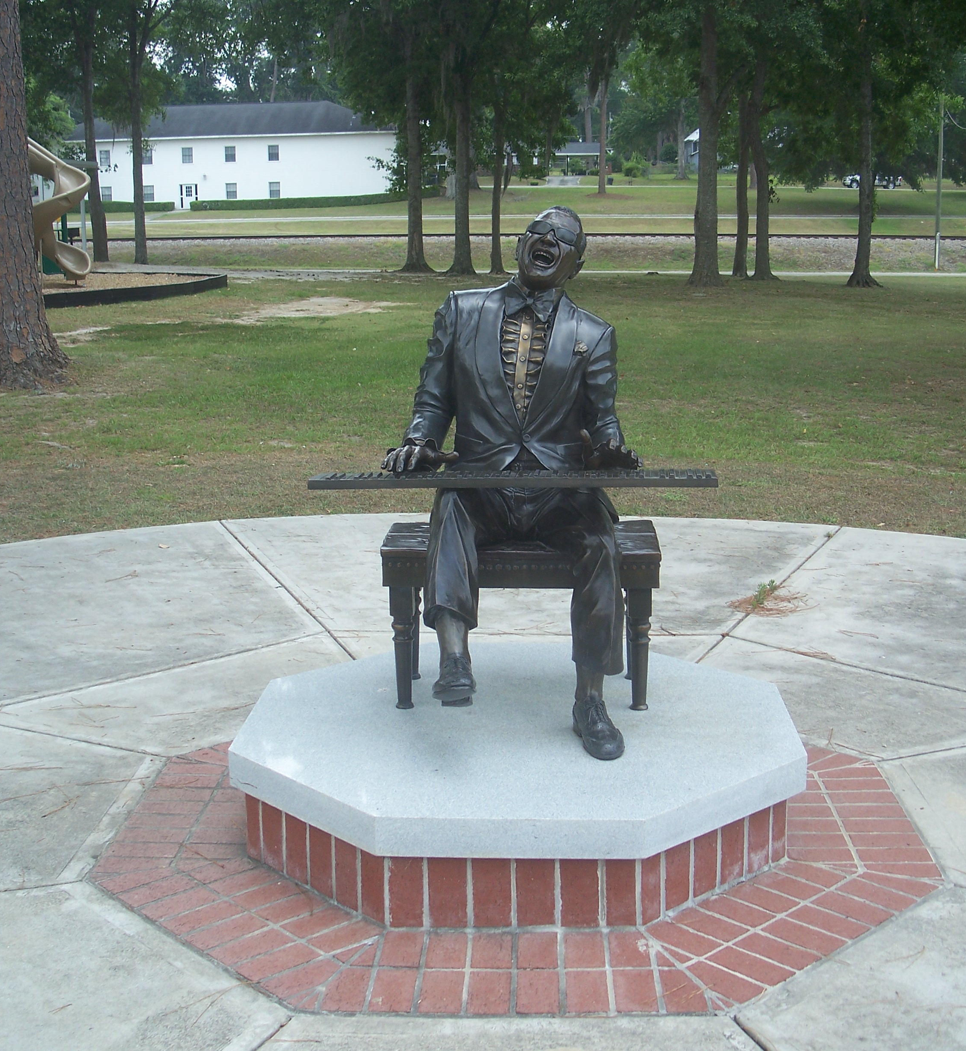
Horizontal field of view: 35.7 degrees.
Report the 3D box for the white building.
[{"bbox_3d":[-20.552,-32.511,131.939,30.000,8.823,14.000,1,11,9],"label":"white building"}]

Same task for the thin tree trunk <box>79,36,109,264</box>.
[{"bbox_3d":[-13.560,-13.046,52.263,0.570,7.681,0.570,-1,11,0],"label":"thin tree trunk"}]

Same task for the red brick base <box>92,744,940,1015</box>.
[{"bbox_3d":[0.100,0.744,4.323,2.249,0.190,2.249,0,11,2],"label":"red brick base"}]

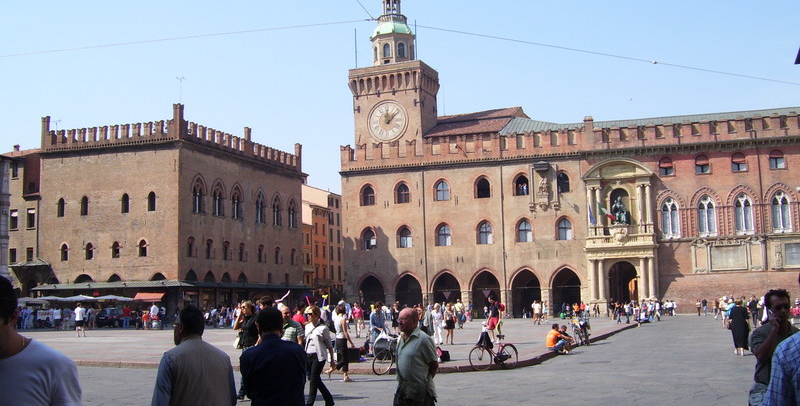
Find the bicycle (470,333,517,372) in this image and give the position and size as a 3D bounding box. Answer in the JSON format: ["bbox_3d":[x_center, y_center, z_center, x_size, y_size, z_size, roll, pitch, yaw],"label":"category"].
[{"bbox_3d":[2.497,3.903,22.757,1.750,1.030,0.580,3,-8,-37],"label":"bicycle"}]

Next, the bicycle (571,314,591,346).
[{"bbox_3d":[7.036,4.974,33.360,0.600,1.080,1.700,-4,-7,19],"label":"bicycle"}]

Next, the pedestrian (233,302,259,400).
[{"bbox_3d":[-2.721,2.615,15.043,0.520,1.670,0.500,2,-7,-28],"label":"pedestrian"}]

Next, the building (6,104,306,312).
[{"bbox_3d":[-21.277,2.604,83.254,13.800,17.979,23.800,-3,-7,16],"label":"building"}]

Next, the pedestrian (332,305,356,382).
[{"bbox_3d":[-1.264,3.021,18.593,0.600,1.670,0.500,3,-8,-37],"label":"pedestrian"}]

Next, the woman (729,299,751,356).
[{"bbox_3d":[9.842,3.608,24.891,0.600,1.640,0.420,-2,-6,5],"label":"woman"}]

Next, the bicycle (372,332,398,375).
[{"bbox_3d":[0.051,3.760,21.658,1.720,1.050,0.580,3,-8,-37],"label":"bicycle"}]

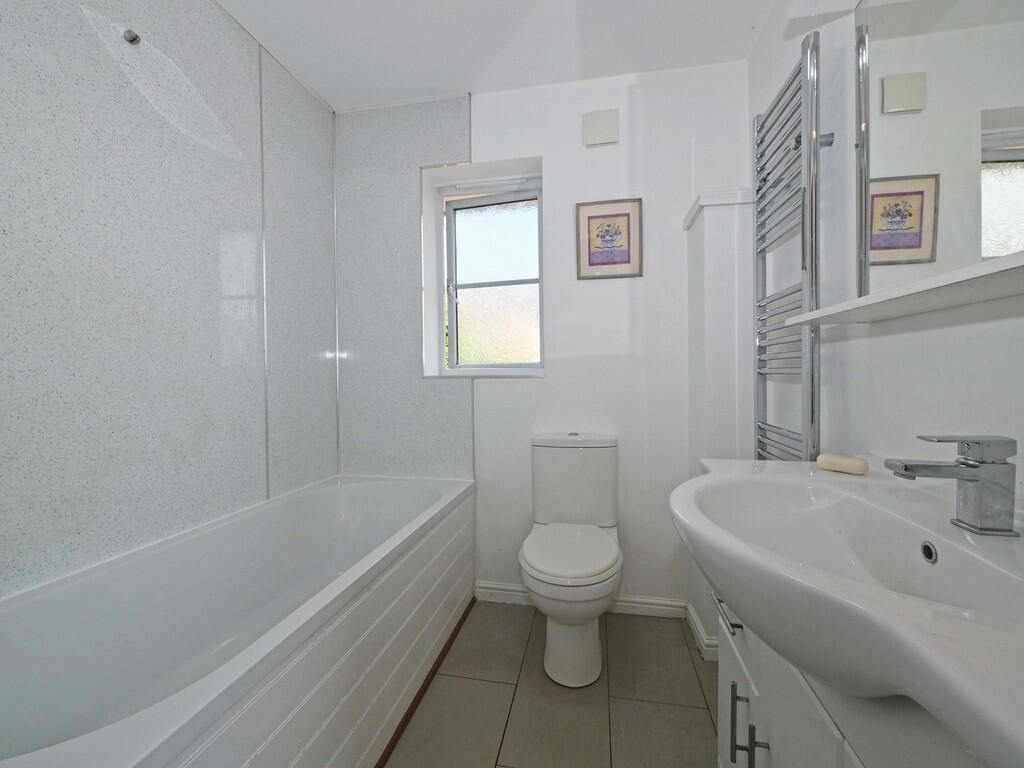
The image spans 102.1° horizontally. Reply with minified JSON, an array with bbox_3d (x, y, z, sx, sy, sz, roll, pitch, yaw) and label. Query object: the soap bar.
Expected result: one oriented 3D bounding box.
[{"bbox_3d":[0.698,0.169,0.873,0.085,0.029,0.052,0,1,42],"label":"soap bar"}]

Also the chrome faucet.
[{"bbox_3d":[0.585,0.131,0.554,0.122,0.120,0.050,0,1,12],"label":"chrome faucet"}]

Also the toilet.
[{"bbox_3d":[0.227,0.618,1.557,0.362,0.786,0.590,0,1,11],"label":"toilet"}]

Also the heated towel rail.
[{"bbox_3d":[0.836,-0.252,1.232,0.085,1.270,0.390,0,1,12],"label":"heated towel rail"}]

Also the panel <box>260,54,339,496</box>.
[{"bbox_3d":[-0.905,-0.430,1.810,0.015,1.750,0.460,0,1,12],"label":"panel"}]

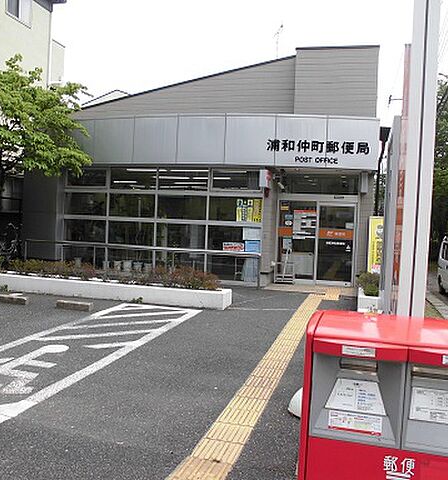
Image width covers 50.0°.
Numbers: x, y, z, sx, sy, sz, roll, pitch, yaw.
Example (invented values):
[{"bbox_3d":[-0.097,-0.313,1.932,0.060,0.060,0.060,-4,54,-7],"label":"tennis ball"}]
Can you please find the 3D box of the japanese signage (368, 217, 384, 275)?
[{"bbox_3d":[3.440,0.209,10.600,0.500,1.450,0.080,3,1,12],"label":"japanese signage"}]

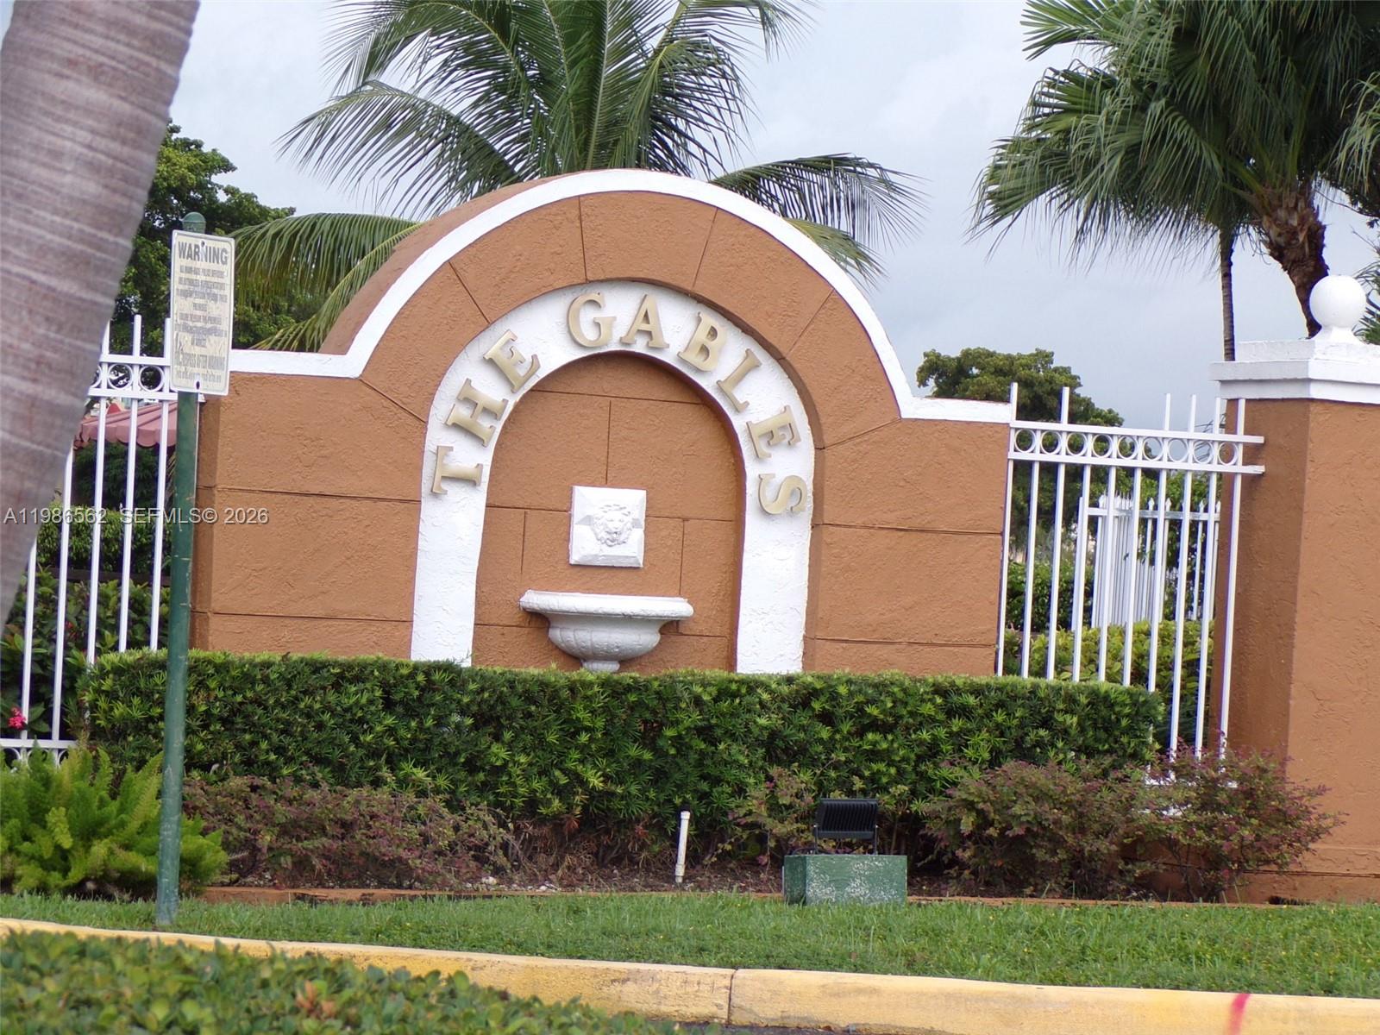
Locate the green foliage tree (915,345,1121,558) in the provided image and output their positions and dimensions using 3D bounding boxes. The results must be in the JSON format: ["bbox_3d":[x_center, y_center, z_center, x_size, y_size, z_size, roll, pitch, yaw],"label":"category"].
[{"bbox_3d":[4.484,-0.201,61.987,3.100,4.236,3.100,3,0,0],"label":"green foliage tree"}]

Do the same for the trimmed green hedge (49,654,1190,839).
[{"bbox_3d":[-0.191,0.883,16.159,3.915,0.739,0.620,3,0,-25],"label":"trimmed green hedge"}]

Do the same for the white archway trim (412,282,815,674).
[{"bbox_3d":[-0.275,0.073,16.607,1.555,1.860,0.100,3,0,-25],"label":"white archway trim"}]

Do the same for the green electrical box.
[{"bbox_3d":[0.540,1.292,16.030,0.397,0.194,0.194,3,0,-25],"label":"green electrical box"}]

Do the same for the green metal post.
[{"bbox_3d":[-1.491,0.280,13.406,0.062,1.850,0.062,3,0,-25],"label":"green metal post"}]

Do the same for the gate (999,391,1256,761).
[{"bbox_3d":[1.709,0.343,17.646,1.139,1.651,0.050,3,0,-25],"label":"gate"}]

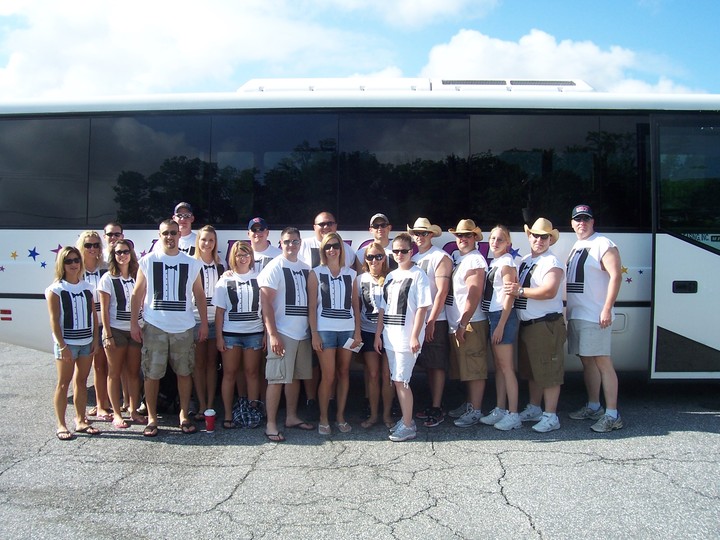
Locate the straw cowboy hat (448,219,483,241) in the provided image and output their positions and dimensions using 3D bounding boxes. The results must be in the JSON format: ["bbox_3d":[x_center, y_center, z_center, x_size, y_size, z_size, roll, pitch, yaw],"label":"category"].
[{"bbox_3d":[0.959,-0.362,6.400,0.310,0.160,0.370,9,6,27],"label":"straw cowboy hat"}]

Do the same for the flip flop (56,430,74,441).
[{"bbox_3d":[-2.386,1.329,5.730,0.095,0.060,0.250,-1,2,-31],"label":"flip flop"}]

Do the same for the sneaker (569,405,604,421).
[{"bbox_3d":[2.072,1.304,6.470,0.310,0.125,0.115,0,2,-10],"label":"sneaker"}]

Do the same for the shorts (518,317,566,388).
[{"bbox_3d":[1.620,0.723,6.277,0.390,0.610,0.430,0,0,-33],"label":"shorts"}]

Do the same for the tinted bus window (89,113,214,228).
[{"bbox_3d":[-2.186,-1.033,7.342,1.300,1.163,0.060,1,1,4],"label":"tinted bus window"}]

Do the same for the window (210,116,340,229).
[{"bbox_3d":[-0.871,-1.031,7.257,1.306,1.170,0.060,1,1,4],"label":"window"}]

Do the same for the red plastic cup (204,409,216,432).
[{"bbox_3d":[-1.237,1.253,5.867,0.095,0.175,0.095,1,0,0],"label":"red plastic cup"}]

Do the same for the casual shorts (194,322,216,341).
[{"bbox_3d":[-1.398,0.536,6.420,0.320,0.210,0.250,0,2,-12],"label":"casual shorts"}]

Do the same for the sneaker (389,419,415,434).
[{"bbox_3d":[0.365,1.323,6.000,0.270,0.110,0.100,0,0,-41],"label":"sneaker"}]

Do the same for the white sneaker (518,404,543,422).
[{"bbox_3d":[1.550,1.307,6.450,0.290,0.120,0.110,0,0,-33],"label":"white sneaker"}]

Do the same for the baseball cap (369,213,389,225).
[{"bbox_3d":[0.177,-0.476,6.600,0.180,0.125,0.260,0,0,2],"label":"baseball cap"}]

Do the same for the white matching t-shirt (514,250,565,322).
[{"bbox_3d":[1.593,0.155,6.276,0.370,0.640,0.490,1,0,-28],"label":"white matching t-shirt"}]

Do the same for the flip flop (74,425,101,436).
[{"bbox_3d":[-2.228,1.304,5.782,0.245,0.050,0.095,1,0,26],"label":"flip flop"}]

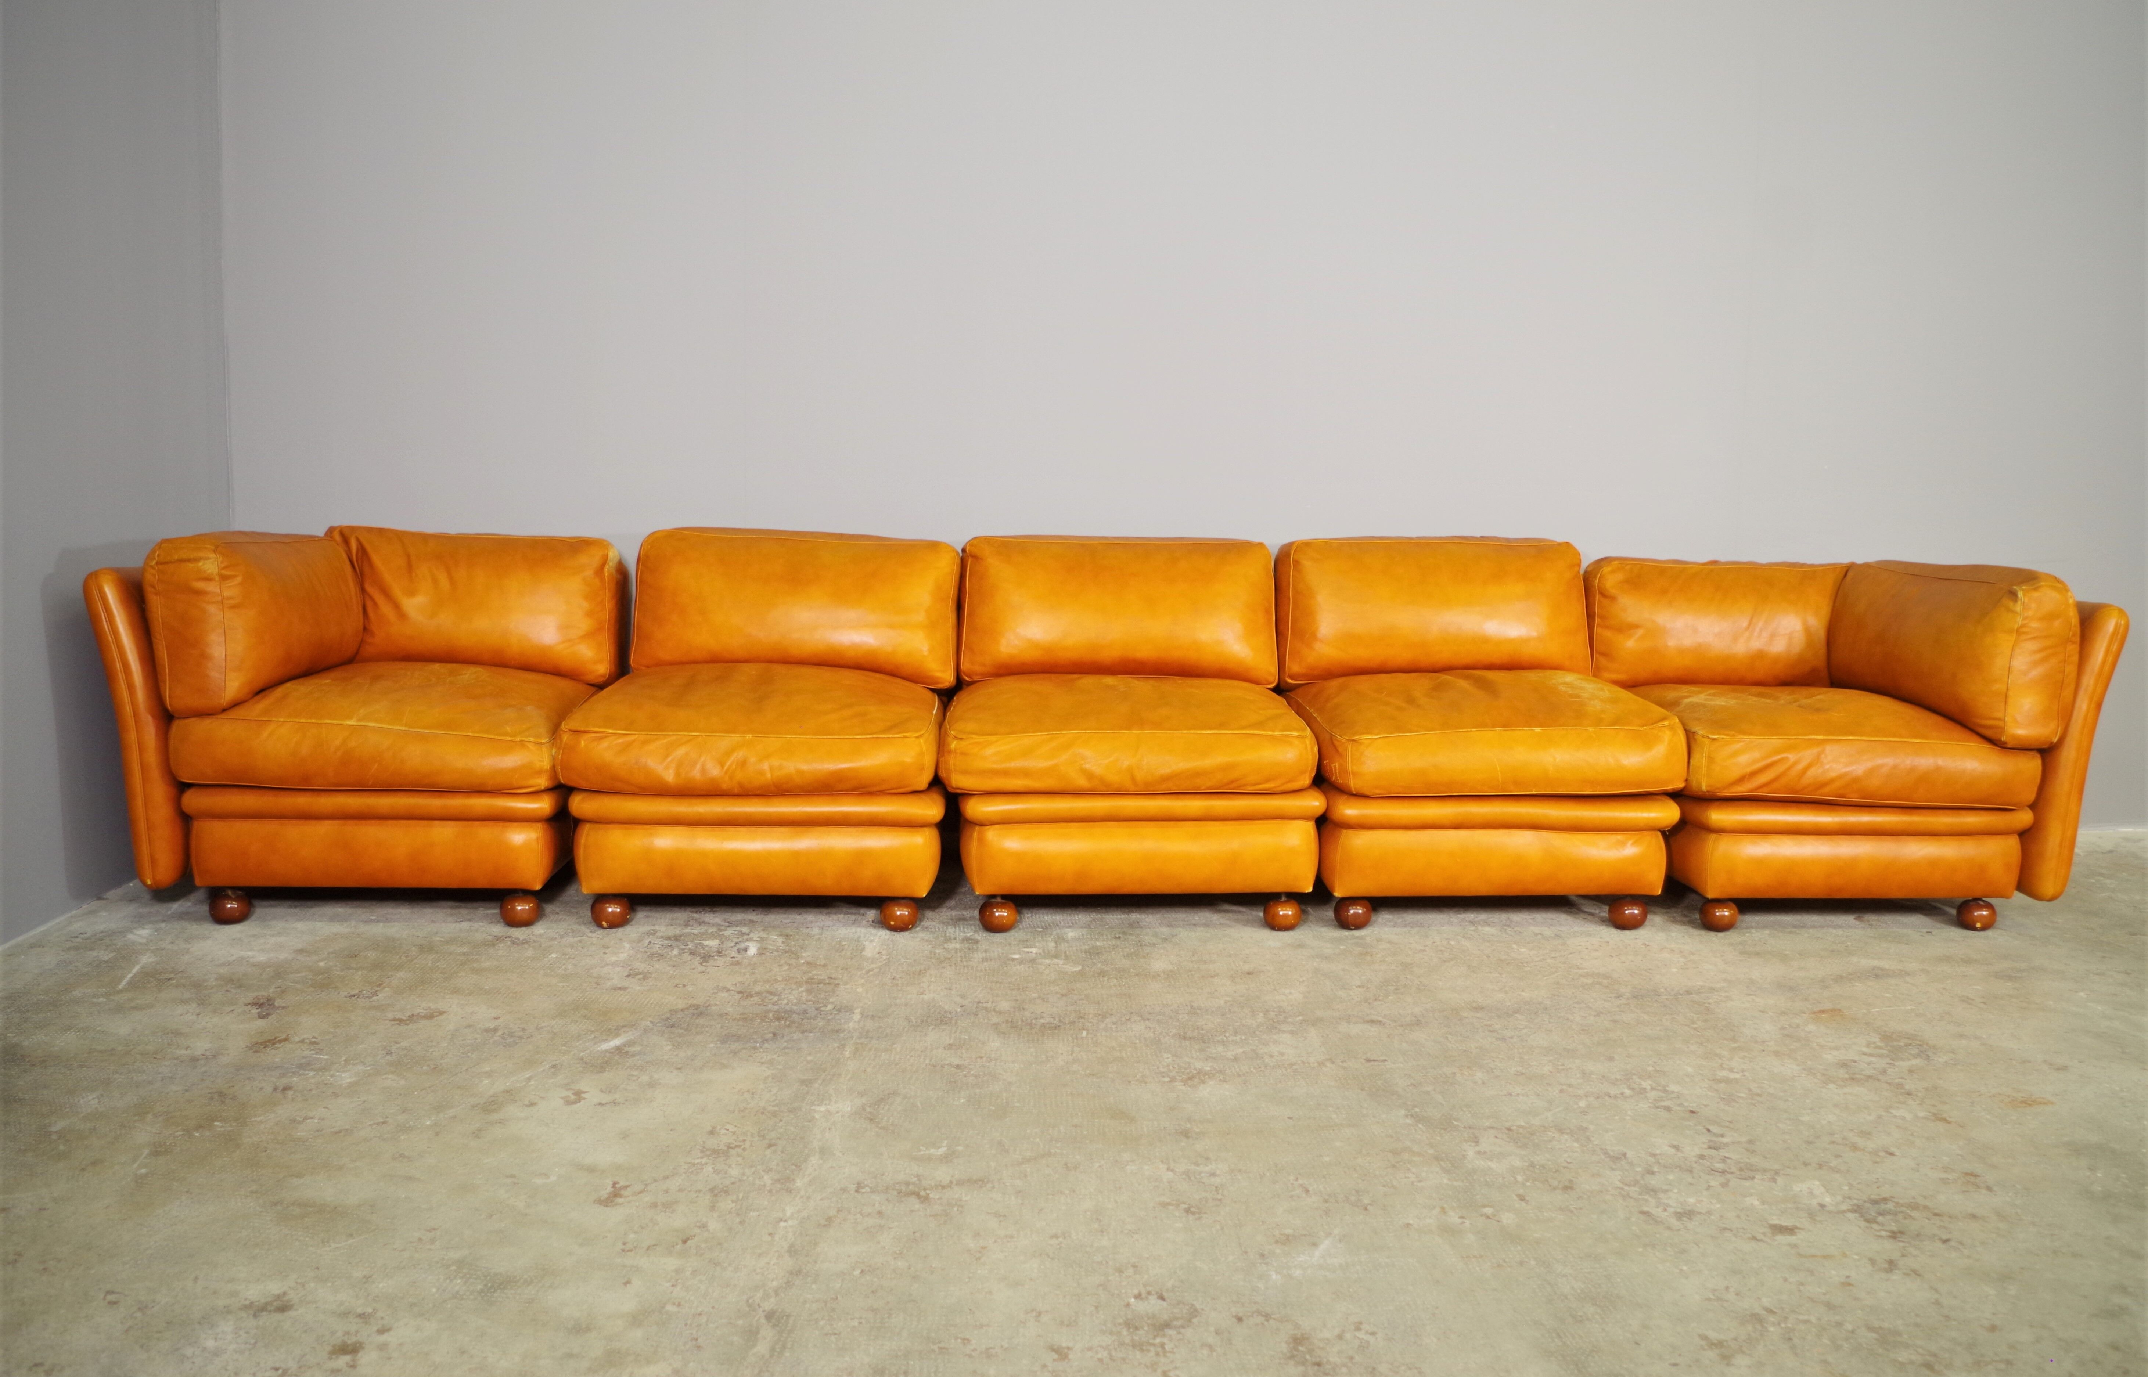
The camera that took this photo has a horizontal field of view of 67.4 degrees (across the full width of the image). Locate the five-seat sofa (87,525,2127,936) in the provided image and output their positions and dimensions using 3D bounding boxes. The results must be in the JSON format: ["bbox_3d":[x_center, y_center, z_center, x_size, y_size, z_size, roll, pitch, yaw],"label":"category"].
[{"bbox_3d":[0.123,0.053,3.557,3.968,0.768,0.944,1,6,-5],"label":"five-seat sofa"}]

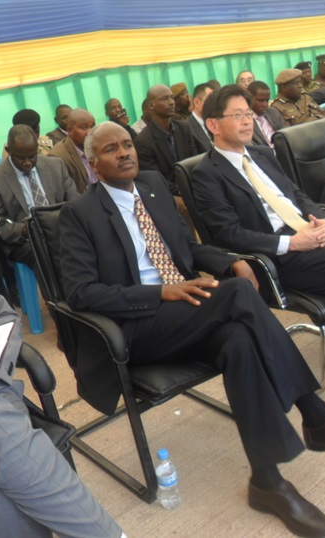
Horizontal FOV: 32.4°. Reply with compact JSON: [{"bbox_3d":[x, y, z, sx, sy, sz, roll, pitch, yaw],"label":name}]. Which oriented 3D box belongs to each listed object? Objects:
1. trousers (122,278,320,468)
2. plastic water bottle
[{"bbox_3d":[0.160,0.343,2.011,0.790,0.590,0.460,12,27,44],"label":"trousers"},{"bbox_3d":[0.015,0.713,1.917,0.066,0.210,0.066,-6,19,2],"label":"plastic water bottle"}]

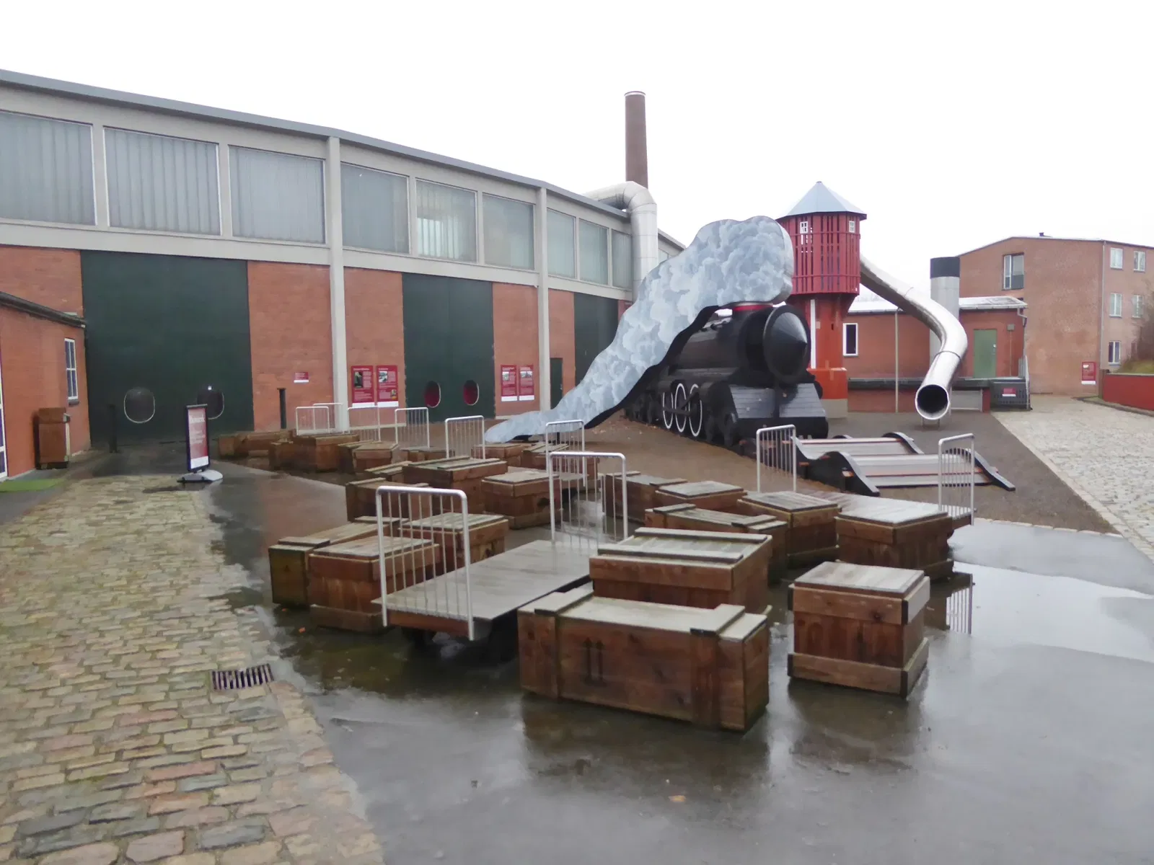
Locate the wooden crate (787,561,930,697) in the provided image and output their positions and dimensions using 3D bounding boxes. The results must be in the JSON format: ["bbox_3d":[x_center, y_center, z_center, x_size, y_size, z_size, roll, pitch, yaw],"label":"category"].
[{"bbox_3d":[1.453,0.979,4.273,0.558,0.485,0.535,1,5,33],"label":"wooden crate"}]

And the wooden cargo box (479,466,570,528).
[{"bbox_3d":[-0.559,0.708,8.809,0.668,0.484,0.554,-5,5,-41],"label":"wooden cargo box"}]

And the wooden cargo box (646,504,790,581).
[{"bbox_3d":[1.057,0.860,6.444,0.349,0.439,1.149,-4,5,-38],"label":"wooden cargo box"}]

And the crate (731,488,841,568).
[{"bbox_3d":[1.758,0.799,6.907,0.501,0.463,0.710,-3,4,-23],"label":"crate"}]

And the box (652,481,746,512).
[{"bbox_3d":[1.168,0.783,7.847,0.620,0.495,0.585,-3,4,-22],"label":"box"}]

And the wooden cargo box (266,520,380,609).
[{"bbox_3d":[-1.798,0.957,6.437,0.345,0.423,1.275,1,4,20],"label":"wooden cargo box"}]

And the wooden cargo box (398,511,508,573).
[{"bbox_3d":[-0.934,0.923,6.411,0.573,0.493,0.629,1,4,29],"label":"wooden cargo box"}]

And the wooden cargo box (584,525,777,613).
[{"bbox_3d":[0.626,0.948,4.925,0.839,0.608,0.847,1,4,24],"label":"wooden cargo box"}]

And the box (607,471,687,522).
[{"bbox_3d":[0.758,0.725,9.111,0.364,0.461,1.198,-3,4,-29],"label":"box"}]

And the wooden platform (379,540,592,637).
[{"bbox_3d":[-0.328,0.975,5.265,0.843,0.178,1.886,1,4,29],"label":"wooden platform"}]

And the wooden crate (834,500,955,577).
[{"bbox_3d":[2.357,0.835,6.189,0.686,0.465,0.512,-4,5,-33],"label":"wooden crate"}]

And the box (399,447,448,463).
[{"bbox_3d":[-2.658,0.492,14.380,0.392,0.431,1.167,-4,5,-38],"label":"box"}]

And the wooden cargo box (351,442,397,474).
[{"bbox_3d":[-3.104,0.484,12.921,0.558,0.473,0.744,-2,4,-6],"label":"wooden cargo box"}]

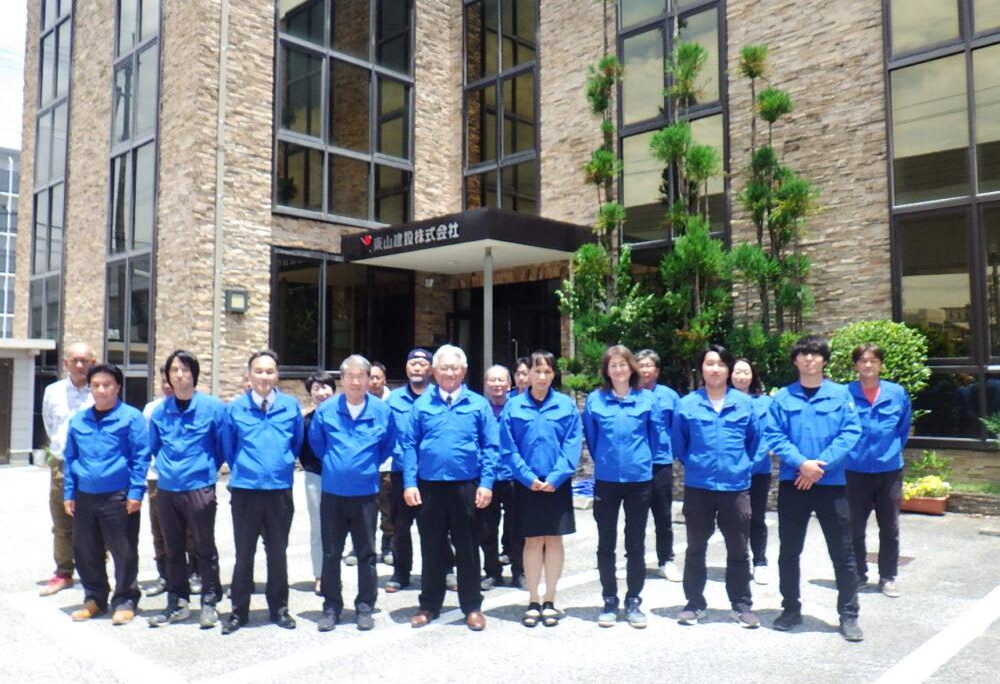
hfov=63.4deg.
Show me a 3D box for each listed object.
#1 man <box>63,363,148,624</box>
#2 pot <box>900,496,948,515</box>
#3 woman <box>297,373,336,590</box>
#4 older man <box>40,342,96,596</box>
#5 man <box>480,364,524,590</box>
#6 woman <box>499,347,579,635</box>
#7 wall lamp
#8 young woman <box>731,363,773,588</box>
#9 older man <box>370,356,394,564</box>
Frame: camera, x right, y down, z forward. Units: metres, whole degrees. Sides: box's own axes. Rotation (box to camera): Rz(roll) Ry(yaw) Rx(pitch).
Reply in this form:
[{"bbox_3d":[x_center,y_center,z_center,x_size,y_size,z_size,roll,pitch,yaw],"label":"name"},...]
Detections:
[{"bbox_3d":[-2.453,0.923,5.081,0.510,1.563,0.320,1,-4,-8],"label":"man"},{"bbox_3d":[4.905,1.898,9.534,0.650,0.190,0.240,-3,-5,44],"label":"pot"},{"bbox_3d":[-1.291,0.999,5.934,0.420,1.564,0.290,1,-4,-10],"label":"woman"},{"bbox_3d":[-3.016,0.875,5.790,0.530,1.746,0.340,0,-4,-7],"label":"older man"},{"bbox_3d":[0.019,0.974,6.034,0.470,1.628,0.310,0,-4,-2],"label":"man"},{"bbox_3d":[0.250,0.881,5.030,0.490,1.645,0.310,0,-4,3],"label":"woman"},{"bbox_3d":[-4.480,-0.690,13.779,0.140,0.360,0.340,-3,-5,43],"label":"wall lamp"},{"bbox_3d":[1.784,0.948,6.100,0.460,1.648,0.310,-1,-4,11],"label":"young woman"},{"bbox_3d":[-1.066,0.991,6.818,0.500,1.646,0.320,0,-4,-6],"label":"older man"}]

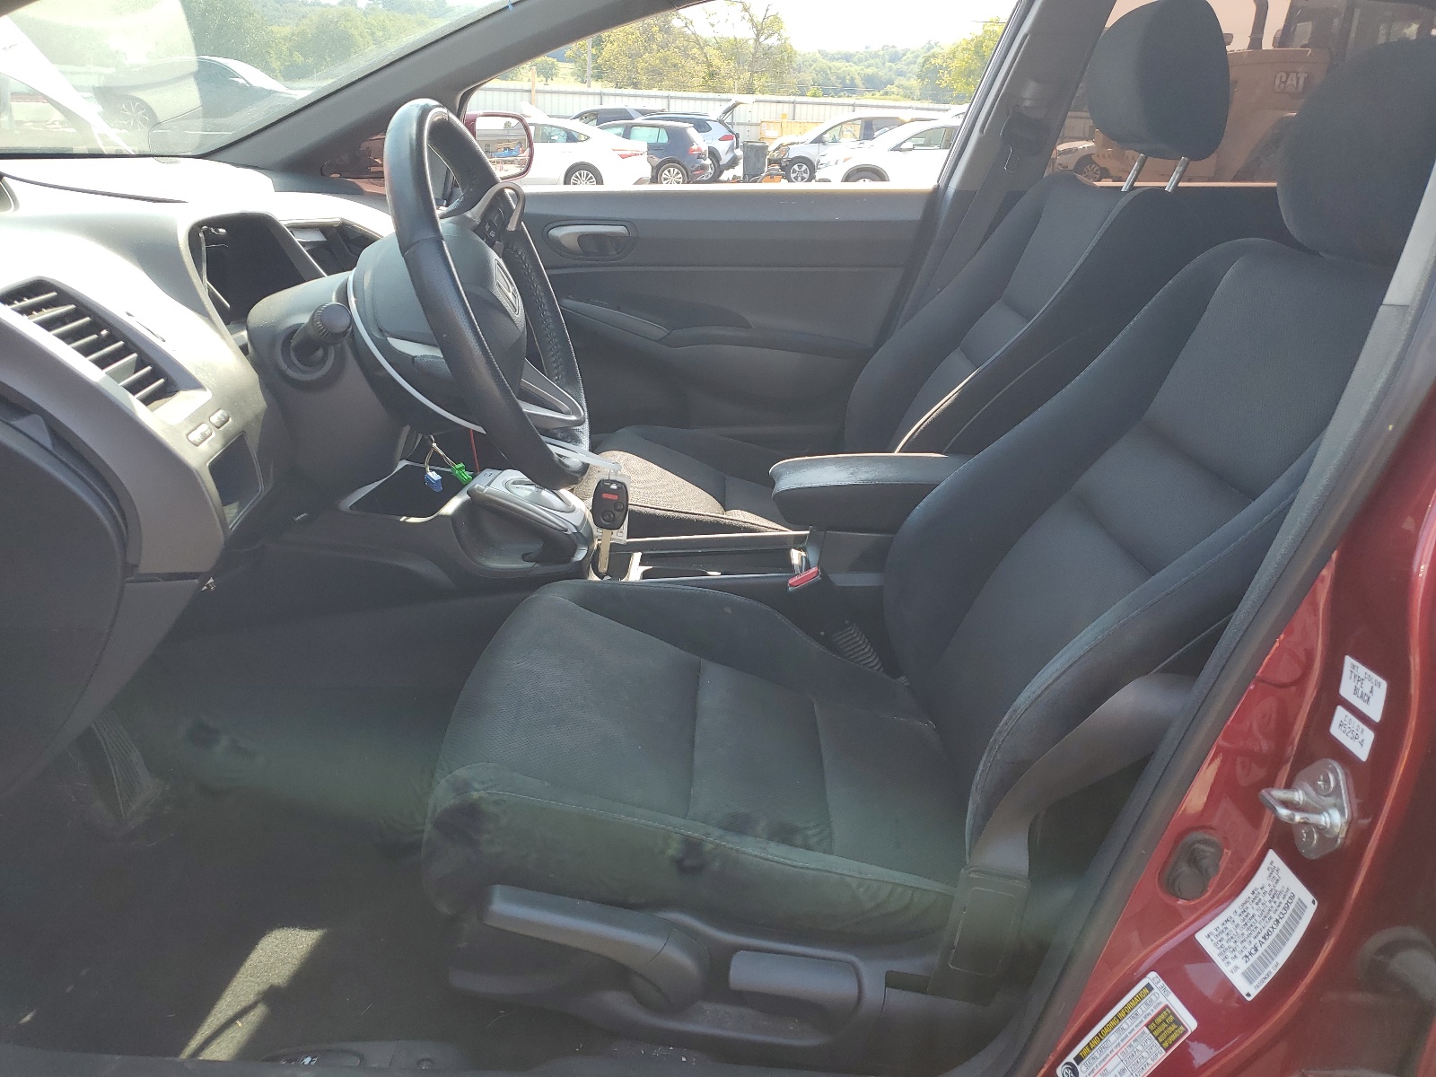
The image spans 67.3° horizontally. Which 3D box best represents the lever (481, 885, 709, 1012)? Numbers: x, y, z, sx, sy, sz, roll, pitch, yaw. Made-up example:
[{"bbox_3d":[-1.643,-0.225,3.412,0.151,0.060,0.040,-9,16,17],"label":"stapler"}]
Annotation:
[{"bbox_3d":[-0.100,0.335,0.891,0.190,0.066,0.036,20,20,-7],"label":"lever"}]

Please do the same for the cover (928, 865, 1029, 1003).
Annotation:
[{"bbox_3d":[0.208,0.323,0.879,0.060,0.120,0.025,5,21,-2],"label":"cover"}]

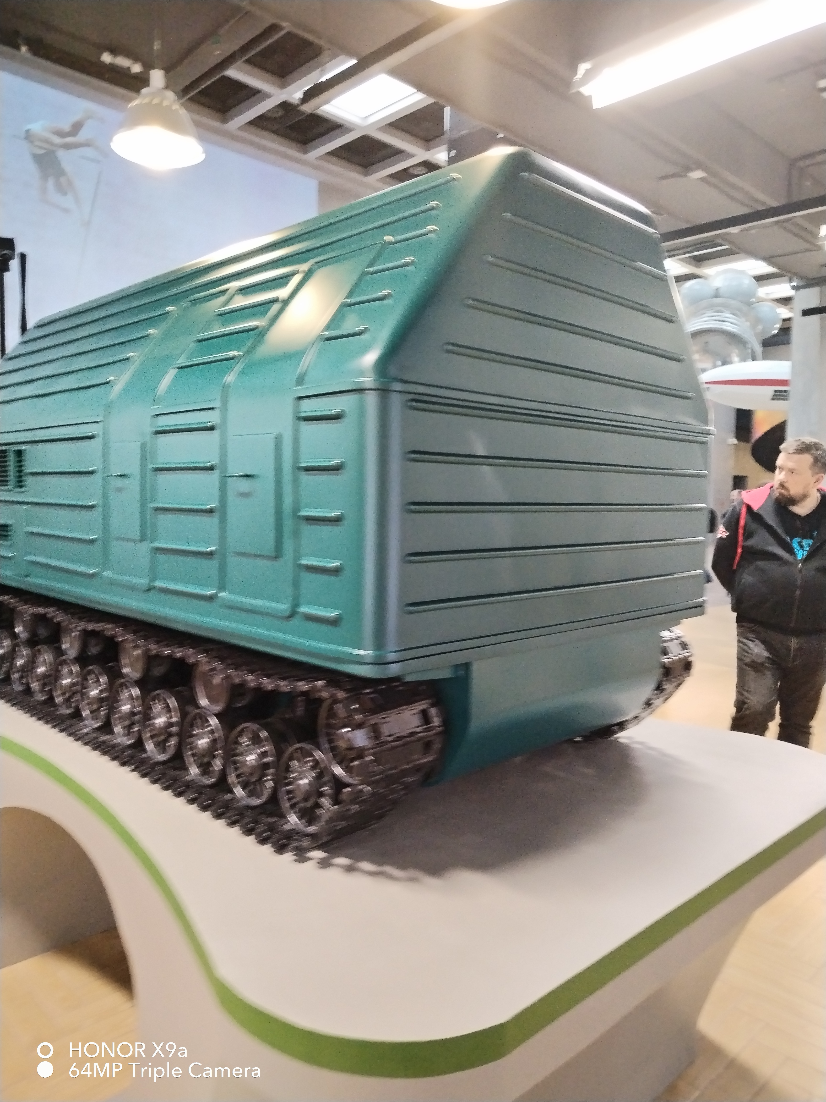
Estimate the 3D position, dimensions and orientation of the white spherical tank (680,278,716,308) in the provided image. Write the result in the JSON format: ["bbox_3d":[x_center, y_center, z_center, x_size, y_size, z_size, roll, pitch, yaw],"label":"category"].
[{"bbox_3d":[3.025,-2.719,8.800,0.360,0.360,0.360,-3,5,-44],"label":"white spherical tank"}]

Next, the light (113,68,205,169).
[{"bbox_3d":[-1.279,-2.209,4.160,0.450,0.396,0.450,1,4,0],"label":"light"}]

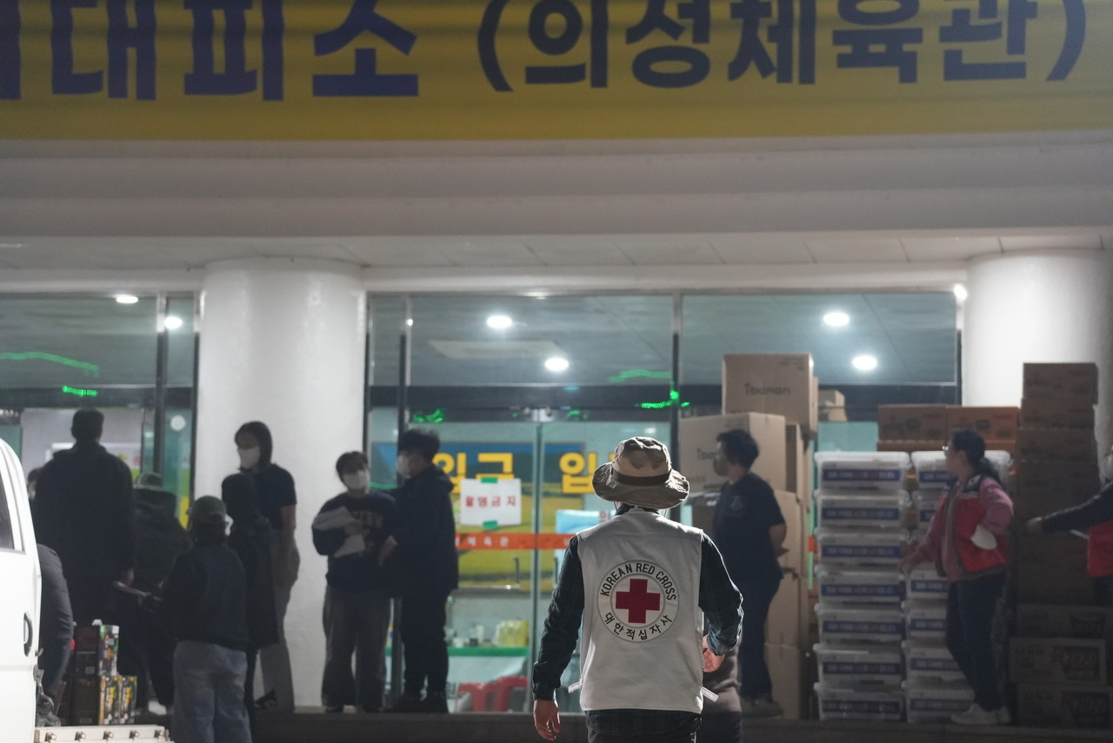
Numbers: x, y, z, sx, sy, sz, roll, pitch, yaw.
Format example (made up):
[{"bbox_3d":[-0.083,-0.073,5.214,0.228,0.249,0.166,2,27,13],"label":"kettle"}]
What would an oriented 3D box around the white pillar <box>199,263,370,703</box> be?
[{"bbox_3d":[-1.727,0.713,20.900,1.050,2.780,1.050,0,-7,9],"label":"white pillar"}]

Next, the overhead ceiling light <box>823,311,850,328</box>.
[{"bbox_3d":[1.968,-0.366,23.448,0.190,0.050,0.190,0,-7,10],"label":"overhead ceiling light"}]

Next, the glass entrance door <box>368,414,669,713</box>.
[{"bbox_3d":[-0.256,1.290,22.120,2.030,2.050,0.100,0,-7,10],"label":"glass entrance door"}]

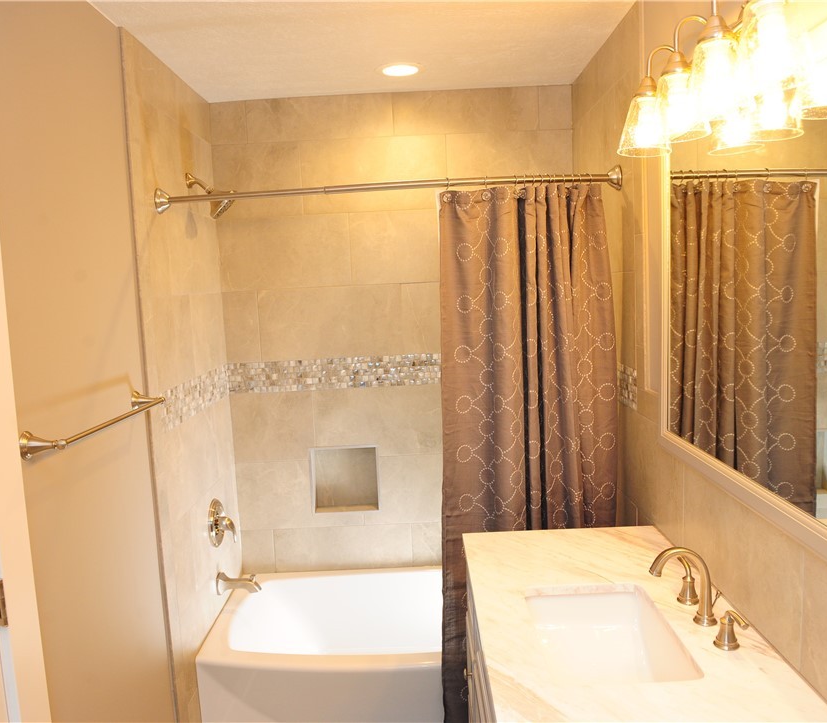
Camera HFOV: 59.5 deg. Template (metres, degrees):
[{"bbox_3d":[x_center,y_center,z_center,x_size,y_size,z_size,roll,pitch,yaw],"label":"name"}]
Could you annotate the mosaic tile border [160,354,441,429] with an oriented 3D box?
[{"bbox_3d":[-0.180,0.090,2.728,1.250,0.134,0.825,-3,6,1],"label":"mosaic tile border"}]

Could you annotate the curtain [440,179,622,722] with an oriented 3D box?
[{"bbox_3d":[0.387,0.347,2.425,0.600,1.850,0.130,-3,6,1],"label":"curtain"}]

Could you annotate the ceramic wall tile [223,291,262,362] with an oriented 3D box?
[{"bbox_3d":[-0.733,-0.146,3.101,0.147,0.305,0.010,-3,6,1],"label":"ceramic wall tile"}]

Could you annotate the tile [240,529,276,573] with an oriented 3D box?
[{"bbox_3d":[-0.691,0.848,3.225,0.150,0.199,0.010,-3,6,1],"label":"tile"}]

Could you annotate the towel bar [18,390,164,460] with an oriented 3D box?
[{"bbox_3d":[-0.773,0.140,1.826,0.095,0.060,0.645,-3,6,1],"label":"towel bar"}]

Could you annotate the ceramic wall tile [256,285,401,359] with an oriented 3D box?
[{"bbox_3d":[-0.355,-0.165,3.117,0.612,0.308,0.010,-3,6,1],"label":"ceramic wall tile"}]

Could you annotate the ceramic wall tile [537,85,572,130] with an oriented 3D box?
[{"bbox_3d":[0.594,-1.058,3.018,0.138,0.173,0.010,-3,6,1],"label":"ceramic wall tile"}]

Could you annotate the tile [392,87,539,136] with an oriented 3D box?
[{"bbox_3d":[0.218,-1.034,3.005,0.601,0.169,0.010,-3,6,1],"label":"tile"}]

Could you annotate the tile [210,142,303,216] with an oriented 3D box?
[{"bbox_3d":[-0.654,-0.762,3.057,0.373,0.307,0.010,-3,6,1],"label":"tile"}]

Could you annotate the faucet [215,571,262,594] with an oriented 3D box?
[{"bbox_3d":[-0.686,0.877,2.862,0.166,0.092,0.066,-3,6,1],"label":"faucet"}]

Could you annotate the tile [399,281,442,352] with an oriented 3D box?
[{"bbox_3d":[0.257,-0.190,3.090,0.604,0.305,0.010,-3,6,1],"label":"tile"}]

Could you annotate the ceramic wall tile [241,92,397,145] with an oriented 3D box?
[{"bbox_3d":[-0.389,-1.008,3.012,0.608,0.169,0.010,-3,6,1],"label":"ceramic wall tile"}]

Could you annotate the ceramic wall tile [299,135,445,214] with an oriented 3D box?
[{"bbox_3d":[-0.162,-0.785,3.051,0.612,0.307,0.010,-3,6,1],"label":"ceramic wall tile"}]

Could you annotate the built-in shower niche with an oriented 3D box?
[{"bbox_3d":[-0.294,0.513,3.205,0.290,0.288,0.090,-3,6,1],"label":"built-in shower niche"}]

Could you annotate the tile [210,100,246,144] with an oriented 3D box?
[{"bbox_3d":[-0.769,-0.991,3.016,0.148,0.169,0.010,-3,6,1],"label":"tile"}]

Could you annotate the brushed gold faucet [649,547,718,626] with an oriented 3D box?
[{"bbox_3d":[0.585,0.485,1.565,0.144,0.168,0.051,-3,6,1],"label":"brushed gold faucet"}]

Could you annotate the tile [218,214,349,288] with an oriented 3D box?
[{"bbox_3d":[-0.543,-0.461,3.068,0.553,0.303,0.010,-3,6,1],"label":"tile"}]

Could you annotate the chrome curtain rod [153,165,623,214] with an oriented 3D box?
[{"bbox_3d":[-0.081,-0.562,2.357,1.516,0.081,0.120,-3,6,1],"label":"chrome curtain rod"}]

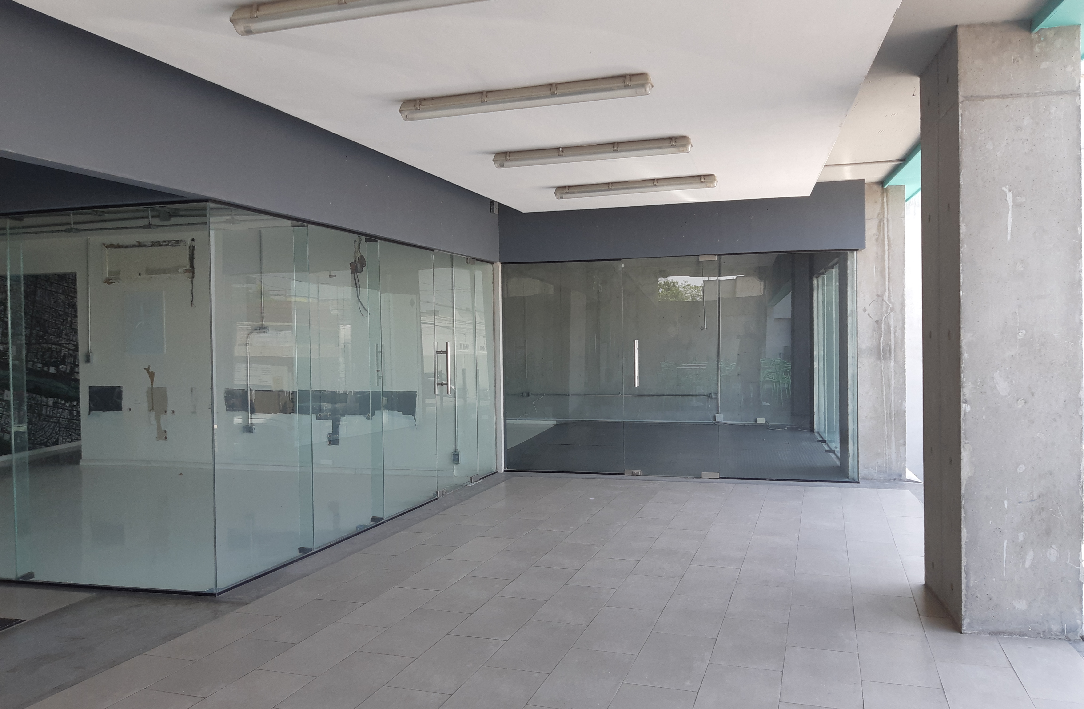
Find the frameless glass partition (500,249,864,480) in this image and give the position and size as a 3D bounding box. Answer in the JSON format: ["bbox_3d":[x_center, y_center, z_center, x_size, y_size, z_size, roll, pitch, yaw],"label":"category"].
[{"bbox_3d":[1.271,0.126,8.185,3.555,2.210,0.080,-1,1,16],"label":"frameless glass partition"}]

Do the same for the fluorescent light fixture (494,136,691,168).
[{"bbox_3d":[0.300,-1.267,5.122,1.275,0.092,0.105,-1,1,18],"label":"fluorescent light fixture"}]

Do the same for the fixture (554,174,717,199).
[{"bbox_3d":[0.708,-1.291,6.283,1.275,0.092,0.105,-1,1,18],"label":"fixture"}]

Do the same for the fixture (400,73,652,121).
[{"bbox_3d":[-0.101,-1.243,3.955,1.275,0.092,0.105,-1,1,18],"label":"fixture"}]

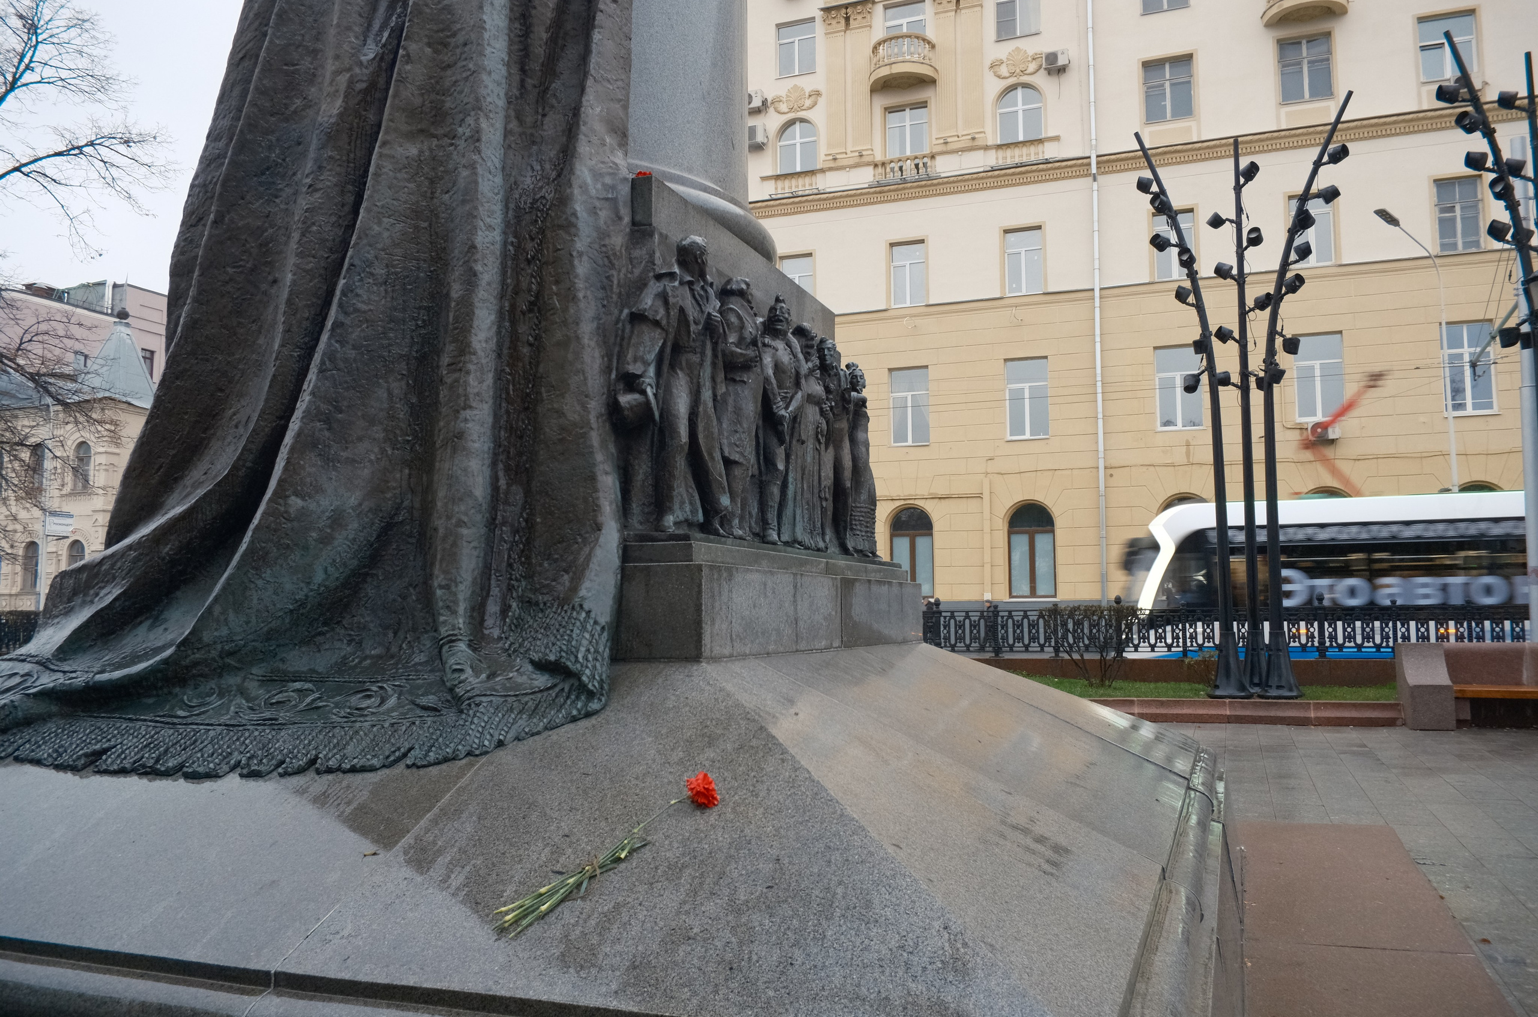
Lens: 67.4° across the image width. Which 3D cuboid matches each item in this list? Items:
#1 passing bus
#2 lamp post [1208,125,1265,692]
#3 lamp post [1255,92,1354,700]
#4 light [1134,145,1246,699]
[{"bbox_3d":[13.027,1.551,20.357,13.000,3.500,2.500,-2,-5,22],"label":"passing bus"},{"bbox_3d":[6.900,-1.407,16.576,0.750,8.000,0.750,0,-5,0],"label":"lamp post"},{"bbox_3d":[7.182,-1.513,15.605,1.400,8.050,0.800,0,-5,0],"label":"lamp post"},{"bbox_3d":[5.840,-1.379,15.881,1.200,7.850,0.800,0,-5,0],"label":"light"}]

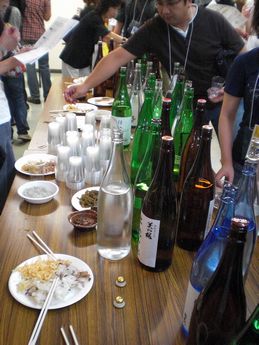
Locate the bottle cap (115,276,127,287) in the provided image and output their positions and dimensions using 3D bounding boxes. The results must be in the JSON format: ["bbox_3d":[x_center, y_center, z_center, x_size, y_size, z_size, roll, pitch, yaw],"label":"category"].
[{"bbox_3d":[-0.022,0.303,1.056,0.032,0.017,0.032,2,26,-1],"label":"bottle cap"}]

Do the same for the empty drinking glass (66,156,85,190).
[{"bbox_3d":[-0.219,0.002,1.540,0.076,0.121,0.076,3,26,0],"label":"empty drinking glass"}]

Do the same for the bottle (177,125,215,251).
[{"bbox_3d":[0.218,0.049,1.172,0.105,0.397,0.105,14,27,23],"label":"bottle"}]

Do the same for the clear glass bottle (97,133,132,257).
[{"bbox_3d":[-0.040,0.062,1.115,0.105,0.397,0.105,3,25,0],"label":"clear glass bottle"}]

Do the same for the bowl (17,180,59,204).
[{"bbox_3d":[-0.347,0.086,1.456,0.153,0.041,0.153,-3,25,-14],"label":"bowl"}]

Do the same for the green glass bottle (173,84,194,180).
[{"bbox_3d":[0.237,-0.163,1.626,0.105,0.397,0.105,3,25,0],"label":"green glass bottle"}]

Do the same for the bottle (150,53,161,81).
[{"bbox_3d":[0.140,-0.571,2.484,0.105,0.397,0.105,3,25,0],"label":"bottle"}]

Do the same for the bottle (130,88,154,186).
[{"bbox_3d":[0.071,-0.146,1.584,0.105,0.394,0.105,4,25,2],"label":"bottle"}]

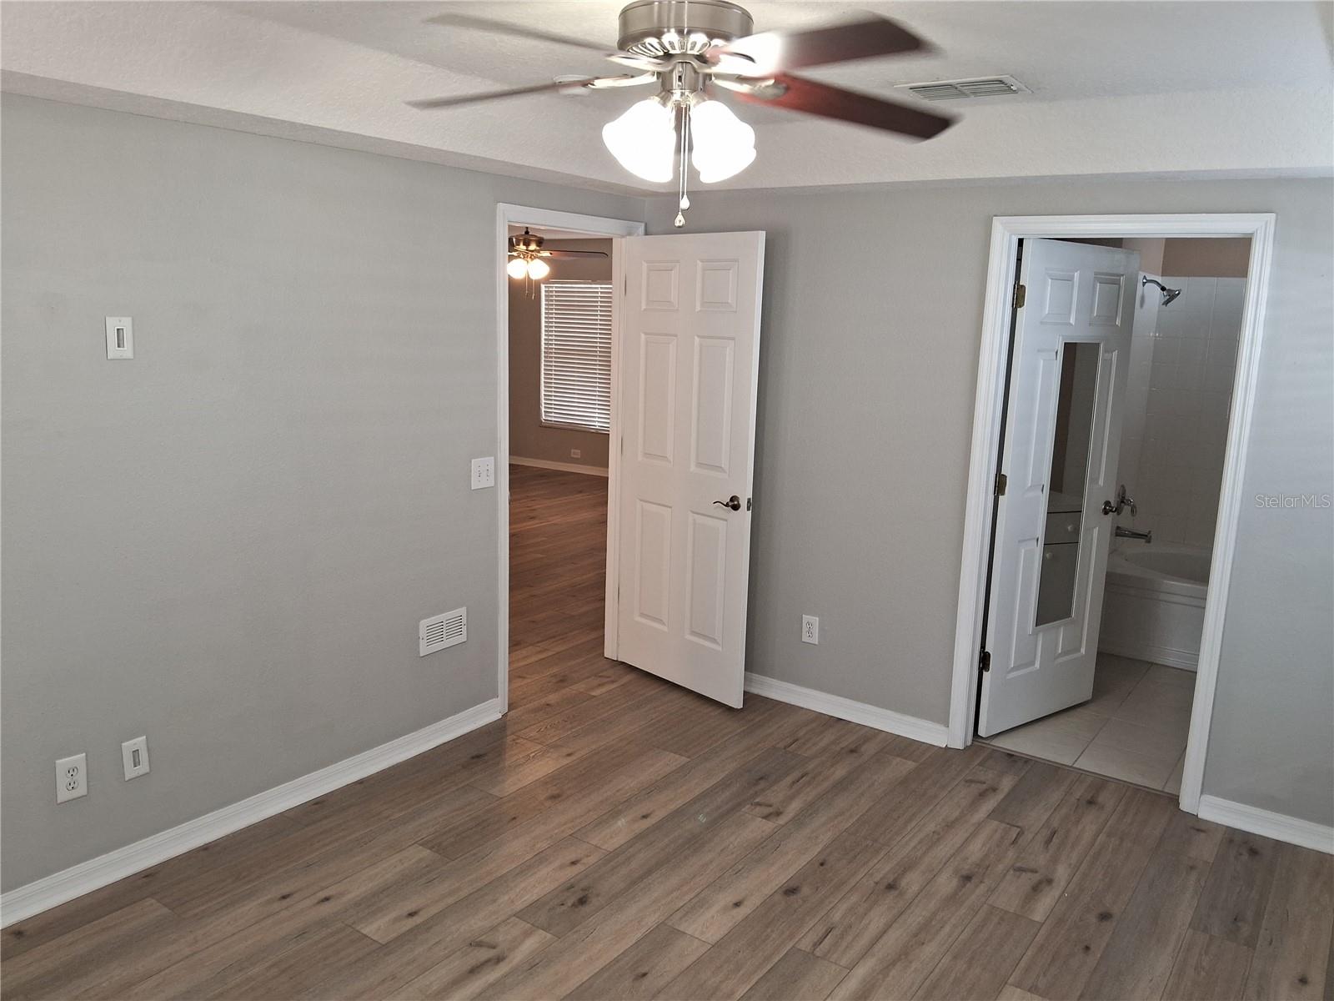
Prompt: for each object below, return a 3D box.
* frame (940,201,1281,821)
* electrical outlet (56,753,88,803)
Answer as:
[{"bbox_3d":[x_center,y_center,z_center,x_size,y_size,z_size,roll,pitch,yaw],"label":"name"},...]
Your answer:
[{"bbox_3d":[1.591,0.034,3.710,0.920,2.100,0.130,9,13,35],"label":"frame"},{"bbox_3d":[-1.695,0.794,2.858,0.008,0.124,0.078,9,13,35],"label":"electrical outlet"}]

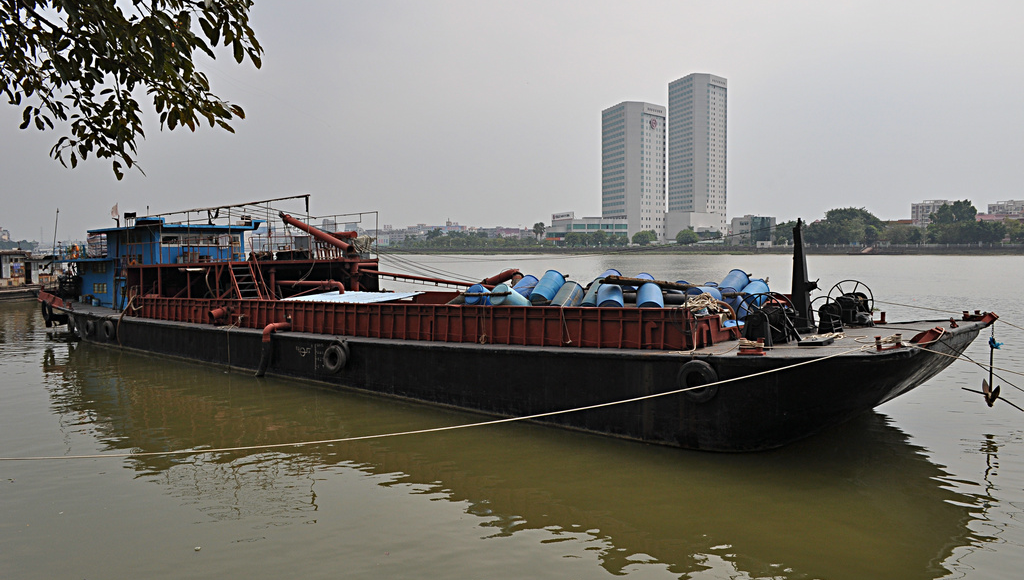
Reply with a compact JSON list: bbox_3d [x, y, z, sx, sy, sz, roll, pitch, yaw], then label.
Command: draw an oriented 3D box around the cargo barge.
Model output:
[{"bbox_3d":[-5.330,-0.045,26.028,36.500,5.900,7.500,3,4,38],"label":"cargo barge"}]

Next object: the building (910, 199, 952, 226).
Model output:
[{"bbox_3d":[307.000,-48.824,556.053,24.000,31.500,15.000,0,4,6],"label":"building"}]

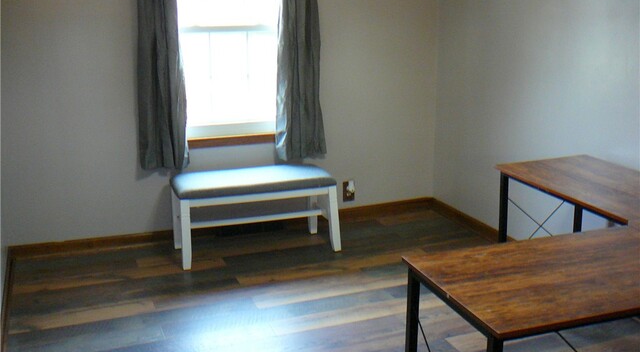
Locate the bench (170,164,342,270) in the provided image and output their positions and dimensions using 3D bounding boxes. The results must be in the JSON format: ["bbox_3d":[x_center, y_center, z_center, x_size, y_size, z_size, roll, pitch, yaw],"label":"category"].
[{"bbox_3d":[-0.396,0.222,3.962,0.975,0.487,0.405,-5,16,-20],"label":"bench"}]

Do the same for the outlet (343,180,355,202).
[{"bbox_3d":[0.211,0.113,4.593,0.085,0.140,0.022,-5,16,-20],"label":"outlet"}]

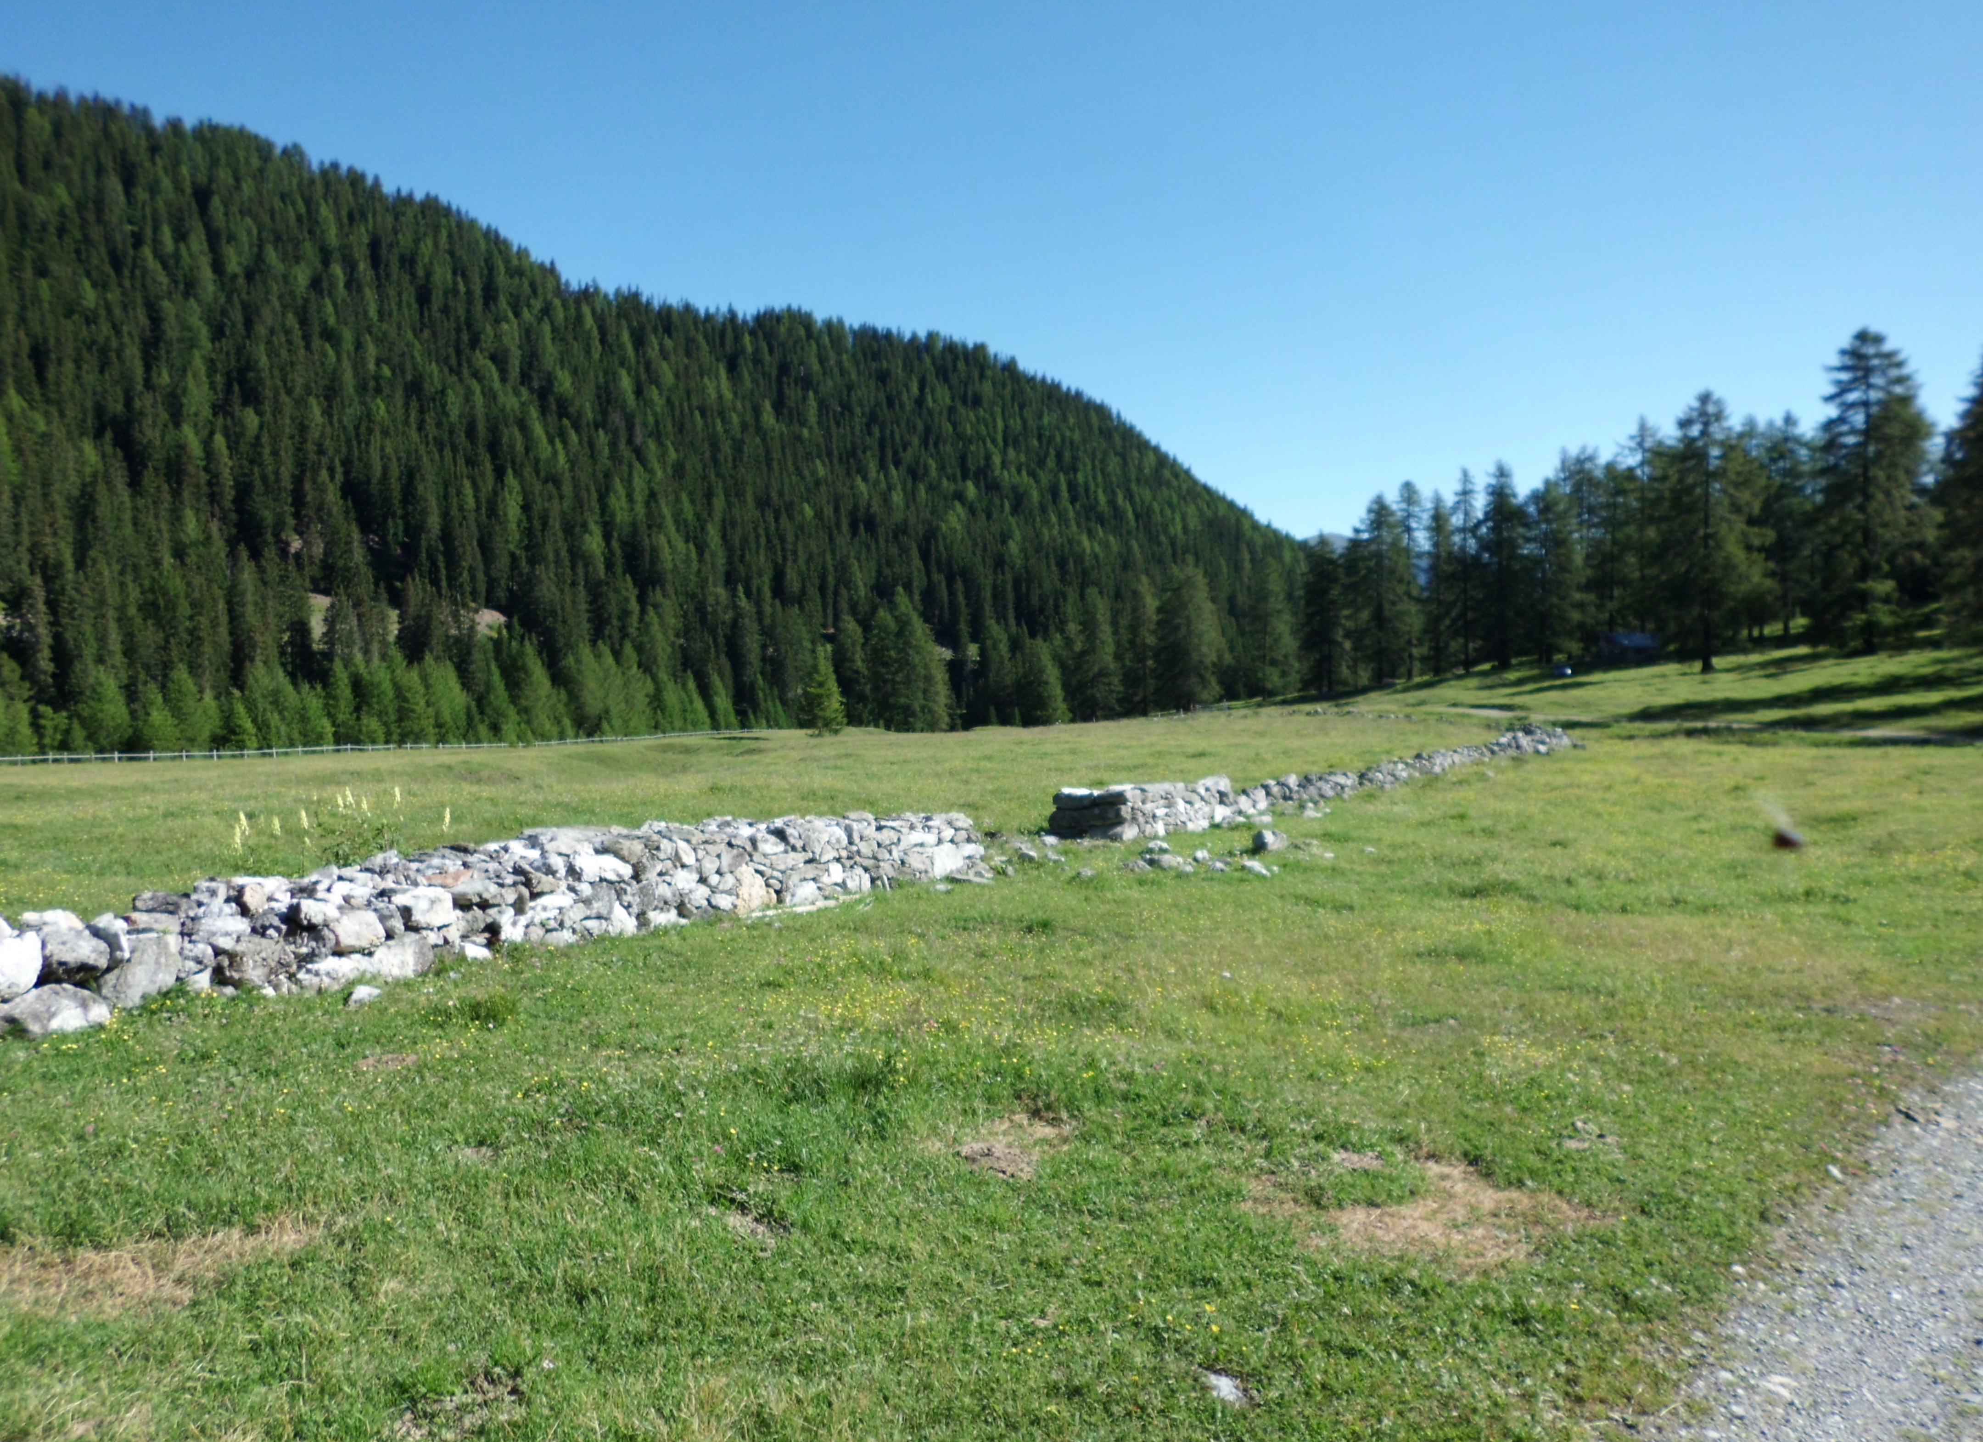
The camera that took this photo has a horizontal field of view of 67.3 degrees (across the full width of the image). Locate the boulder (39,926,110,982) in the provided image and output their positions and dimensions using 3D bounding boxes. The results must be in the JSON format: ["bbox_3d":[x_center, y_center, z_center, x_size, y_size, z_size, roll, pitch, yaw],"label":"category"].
[{"bbox_3d":[-4.856,1.237,7.900,0.320,0.300,0.370,0,1,28],"label":"boulder"}]

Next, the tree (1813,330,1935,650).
[{"bbox_3d":[62.791,-16.428,106.000,8.342,22.823,8.342,0,1,0],"label":"tree"}]

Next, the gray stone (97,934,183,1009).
[{"bbox_3d":[-4.601,1.352,8.050,0.340,0.400,0.420,0,1,28],"label":"gray stone"}]

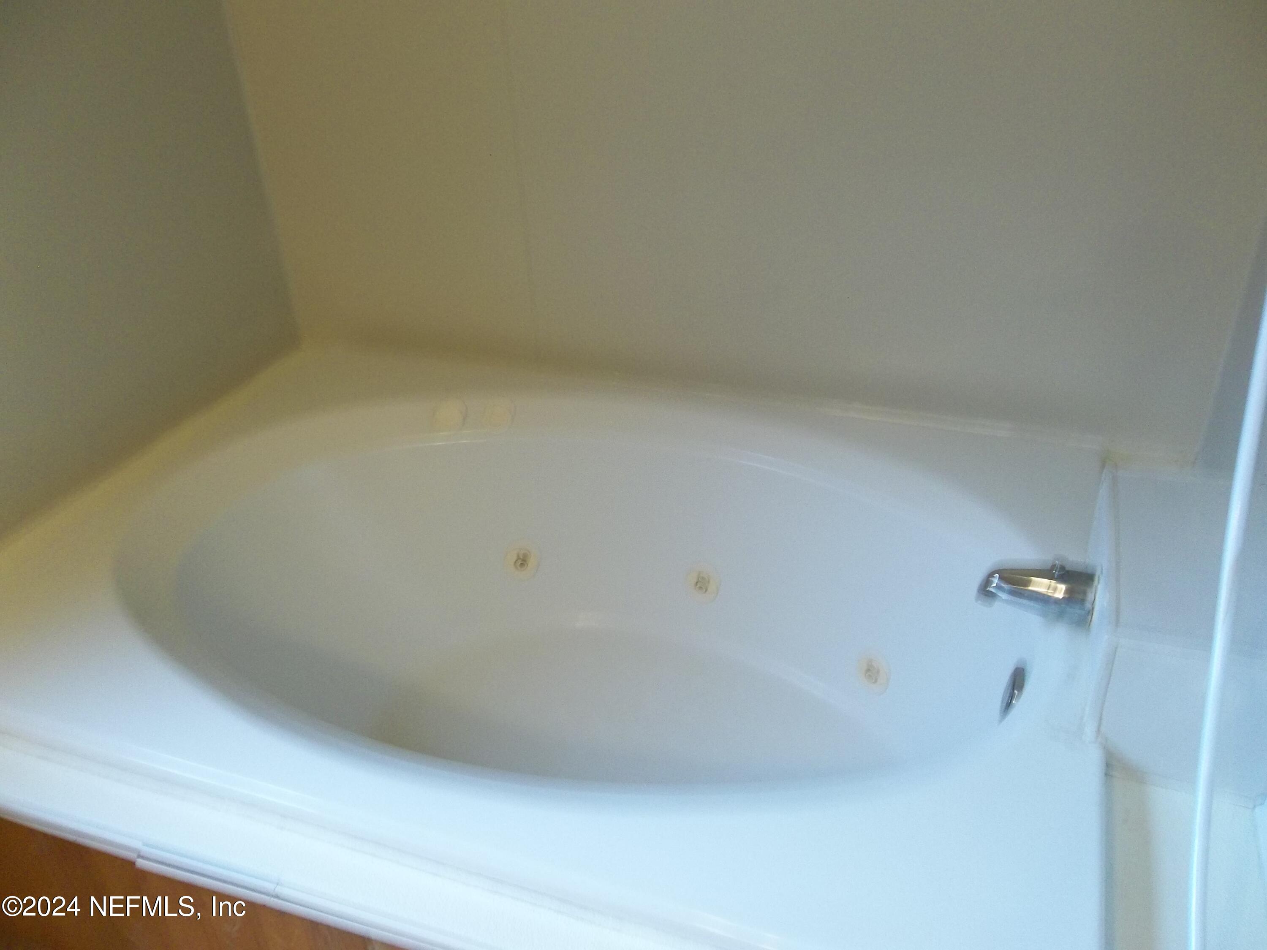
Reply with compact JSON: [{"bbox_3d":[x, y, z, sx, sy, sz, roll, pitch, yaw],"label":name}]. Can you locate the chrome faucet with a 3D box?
[{"bbox_3d":[0.507,0.139,1.242,0.135,0.078,0.064,9,34,18],"label":"chrome faucet"}]

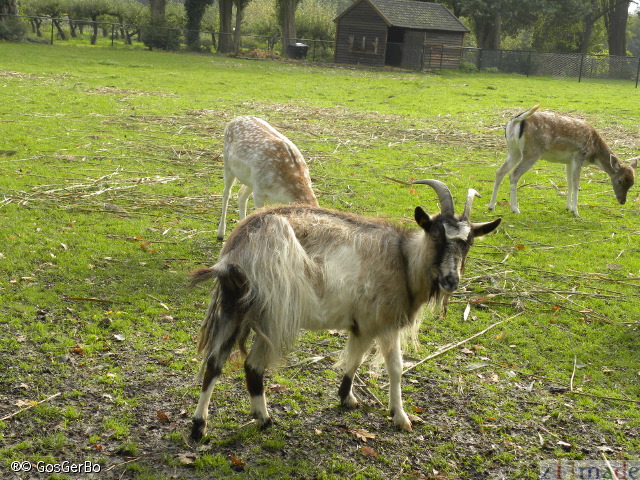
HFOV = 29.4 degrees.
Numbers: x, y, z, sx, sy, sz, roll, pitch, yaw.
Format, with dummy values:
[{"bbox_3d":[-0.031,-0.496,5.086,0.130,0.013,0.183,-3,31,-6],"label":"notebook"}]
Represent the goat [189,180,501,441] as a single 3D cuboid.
[{"bbox_3d":[0.085,0.224,4.366,1.070,0.890,0.420,-1,11,-28],"label":"goat"}]

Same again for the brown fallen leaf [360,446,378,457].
[{"bbox_3d":[0.168,0.713,4.135,0.055,0.015,0.070,4,9,0],"label":"brown fallen leaf"}]

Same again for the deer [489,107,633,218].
[{"bbox_3d":[2.141,-0.704,10.626,1.260,0.920,0.350,0,10,-24],"label":"deer"}]

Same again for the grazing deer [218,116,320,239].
[{"bbox_3d":[-0.279,-0.321,7.655,0.320,0.830,1.200,-2,11,-32],"label":"grazing deer"}]

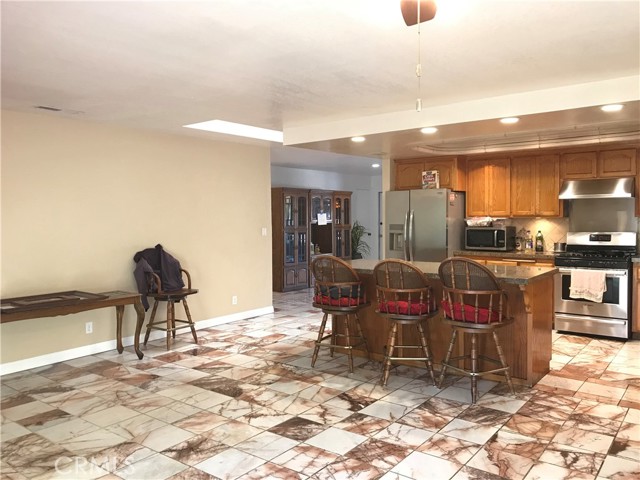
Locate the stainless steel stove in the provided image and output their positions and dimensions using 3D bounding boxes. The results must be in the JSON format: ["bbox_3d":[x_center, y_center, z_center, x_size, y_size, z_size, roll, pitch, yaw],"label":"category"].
[{"bbox_3d":[3.243,0.507,6.090,0.755,1.170,0.670,1,3,37],"label":"stainless steel stove"}]

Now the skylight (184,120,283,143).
[{"bbox_3d":[-0.741,-1.311,6.310,0.570,0.060,1.900,1,3,38],"label":"skylight"}]

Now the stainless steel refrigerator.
[{"bbox_3d":[1.502,0.184,7.264,0.910,1.745,0.800,1,3,37],"label":"stainless steel refrigerator"}]

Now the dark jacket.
[{"bbox_3d":[-1.821,0.413,5.943,0.320,0.720,0.570,1,3,38],"label":"dark jacket"}]

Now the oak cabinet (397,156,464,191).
[{"bbox_3d":[1.641,-0.923,7.441,0.932,0.445,0.580,1,3,38],"label":"oak cabinet"}]

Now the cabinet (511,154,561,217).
[{"bbox_3d":[2.792,-0.687,6.589,0.625,0.793,0.340,1,3,37],"label":"cabinet"}]

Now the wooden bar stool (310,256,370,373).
[{"bbox_3d":[0.183,0.672,4.928,0.470,1.055,0.540,1,3,30],"label":"wooden bar stool"}]

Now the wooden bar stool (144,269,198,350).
[{"bbox_3d":[-1.704,0.659,5.880,0.540,1.050,0.470,1,3,38],"label":"wooden bar stool"}]

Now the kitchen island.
[{"bbox_3d":[1.076,0.720,5.009,2.080,0.900,0.960,1,3,37],"label":"kitchen island"}]

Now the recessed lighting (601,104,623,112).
[{"bbox_3d":[2.281,-1.029,4.044,0.165,0.040,0.165,1,3,38],"label":"recessed lighting"}]

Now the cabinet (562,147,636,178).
[{"bbox_3d":[3.341,-0.892,6.155,0.760,0.355,0.340,1,3,37],"label":"cabinet"}]

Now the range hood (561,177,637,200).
[{"bbox_3d":[3.290,-0.600,6.111,0.755,0.232,0.500,1,3,37],"label":"range hood"}]

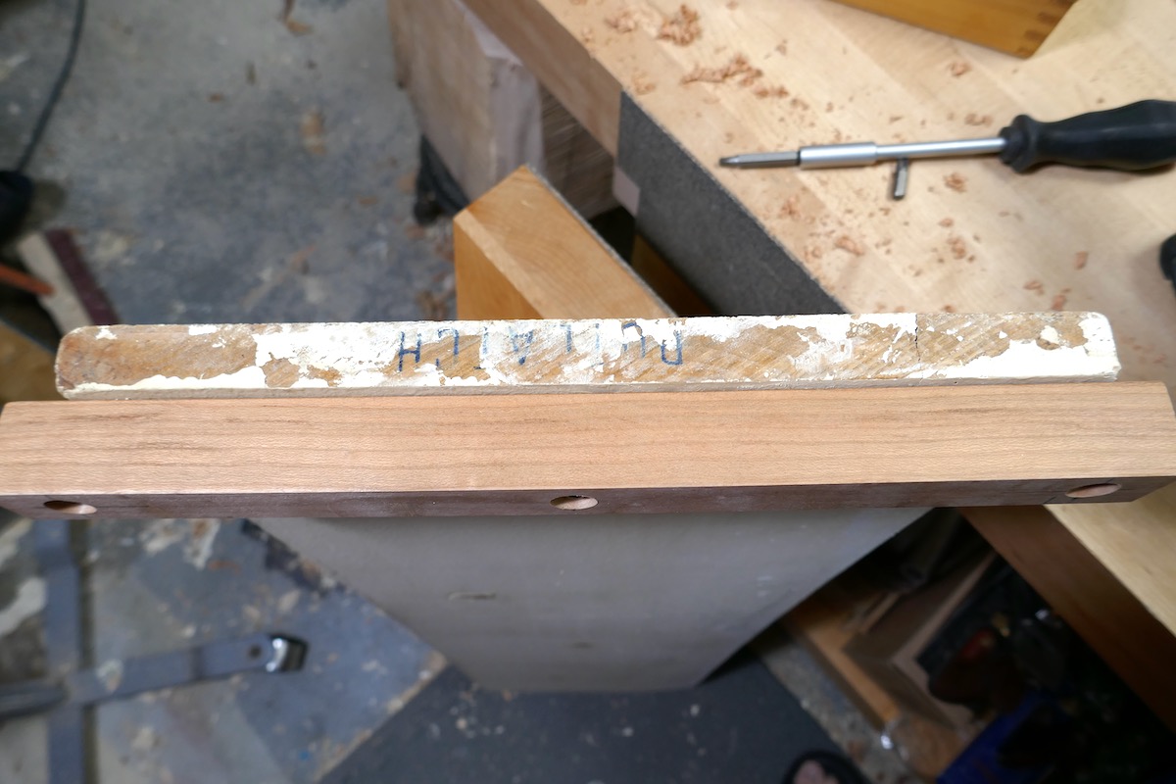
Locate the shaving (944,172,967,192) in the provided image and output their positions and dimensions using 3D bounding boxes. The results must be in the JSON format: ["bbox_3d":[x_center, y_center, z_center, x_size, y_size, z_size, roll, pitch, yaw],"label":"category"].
[{"bbox_3d":[0.181,-0.103,0.402,0.011,0.005,0.008,31,76,8],"label":"shaving"}]

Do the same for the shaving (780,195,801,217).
[{"bbox_3d":[0.099,-0.091,0.399,0.008,0.005,0.010,39,78,10],"label":"shaving"}]

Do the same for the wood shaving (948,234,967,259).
[{"bbox_3d":[0.177,-0.070,0.393,0.008,0.005,0.011,-23,75,-6],"label":"wood shaving"}]

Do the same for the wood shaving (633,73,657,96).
[{"bbox_3d":[0.029,-0.158,0.418,0.011,0.004,0.008,27,76,7],"label":"wood shaving"}]

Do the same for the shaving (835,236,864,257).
[{"bbox_3d":[0.126,-0.070,0.393,0.015,0.005,0.007,24,76,7],"label":"shaving"}]

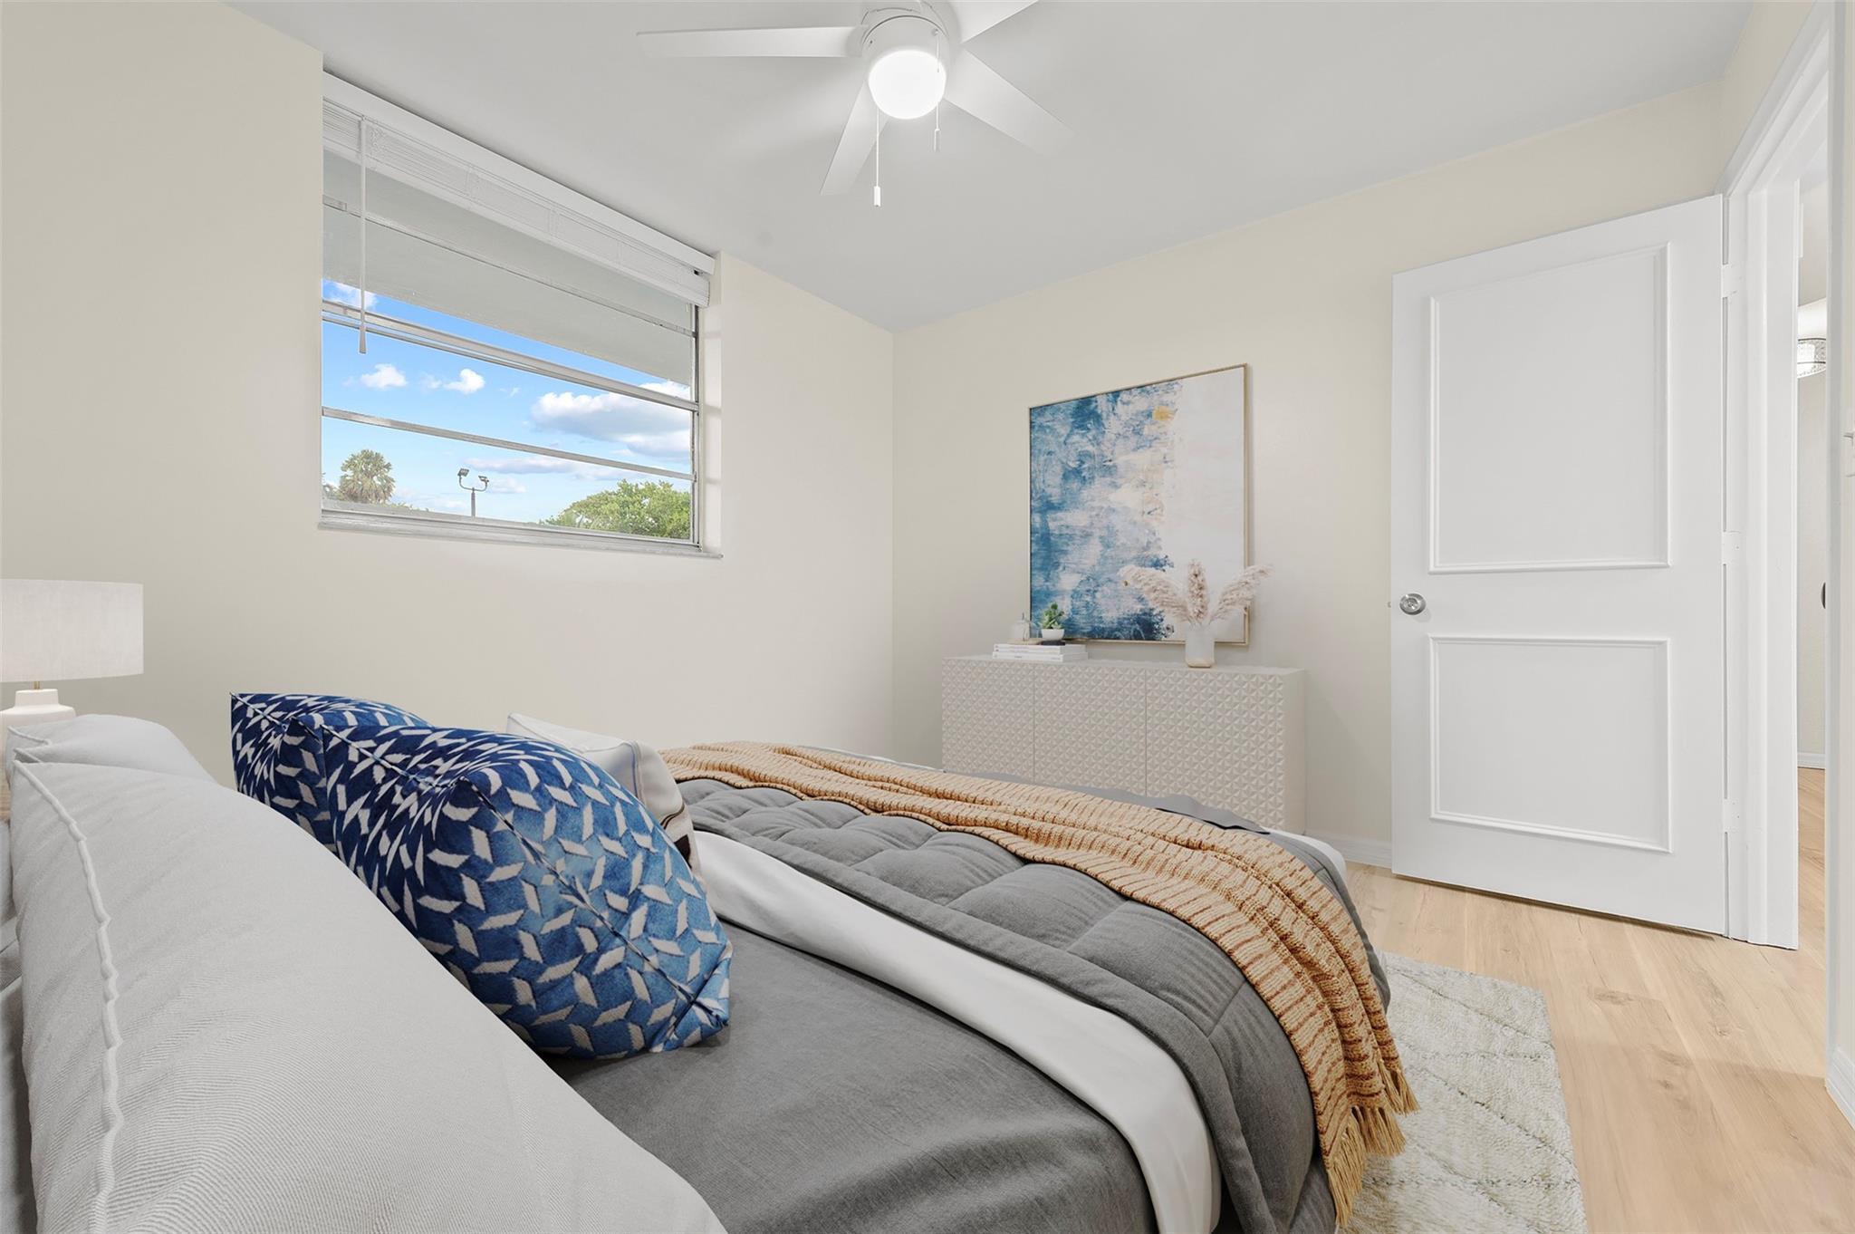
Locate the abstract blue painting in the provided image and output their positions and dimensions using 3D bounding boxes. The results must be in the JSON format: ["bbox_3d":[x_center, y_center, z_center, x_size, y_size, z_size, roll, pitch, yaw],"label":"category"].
[{"bbox_3d":[0.858,-0.436,3.086,0.960,1.090,0.035,0,0,37],"label":"abstract blue painting"}]

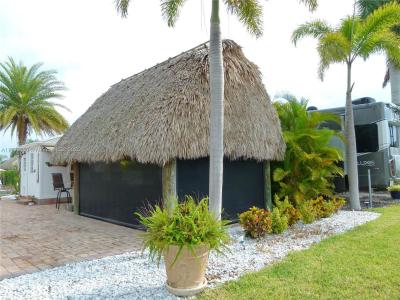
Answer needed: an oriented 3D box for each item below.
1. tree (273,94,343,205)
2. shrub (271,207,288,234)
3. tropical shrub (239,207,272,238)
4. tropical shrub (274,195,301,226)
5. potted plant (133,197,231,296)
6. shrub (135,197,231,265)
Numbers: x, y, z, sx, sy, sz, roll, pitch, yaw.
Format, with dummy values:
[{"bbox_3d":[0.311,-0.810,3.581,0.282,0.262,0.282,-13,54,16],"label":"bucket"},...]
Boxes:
[{"bbox_3d":[3.210,0.127,8.708,2.250,3.500,2.100,0,-3,0],"label":"tree"},{"bbox_3d":[1.644,1.439,5.974,0.420,0.550,0.420,0,-3,0],"label":"shrub"},{"bbox_3d":[1.096,1.398,5.706,0.660,0.600,0.620,0,-3,0],"label":"tropical shrub"},{"bbox_3d":[2.053,1.412,6.777,0.620,0.700,0.580,0,-3,0],"label":"tropical shrub"},{"bbox_3d":[-0.178,1.025,3.114,1.000,1.030,0.950,0,-3,0],"label":"potted plant"},{"bbox_3d":[-0.178,0.880,3.122,1.000,0.720,0.950,0,-3,0],"label":"shrub"}]

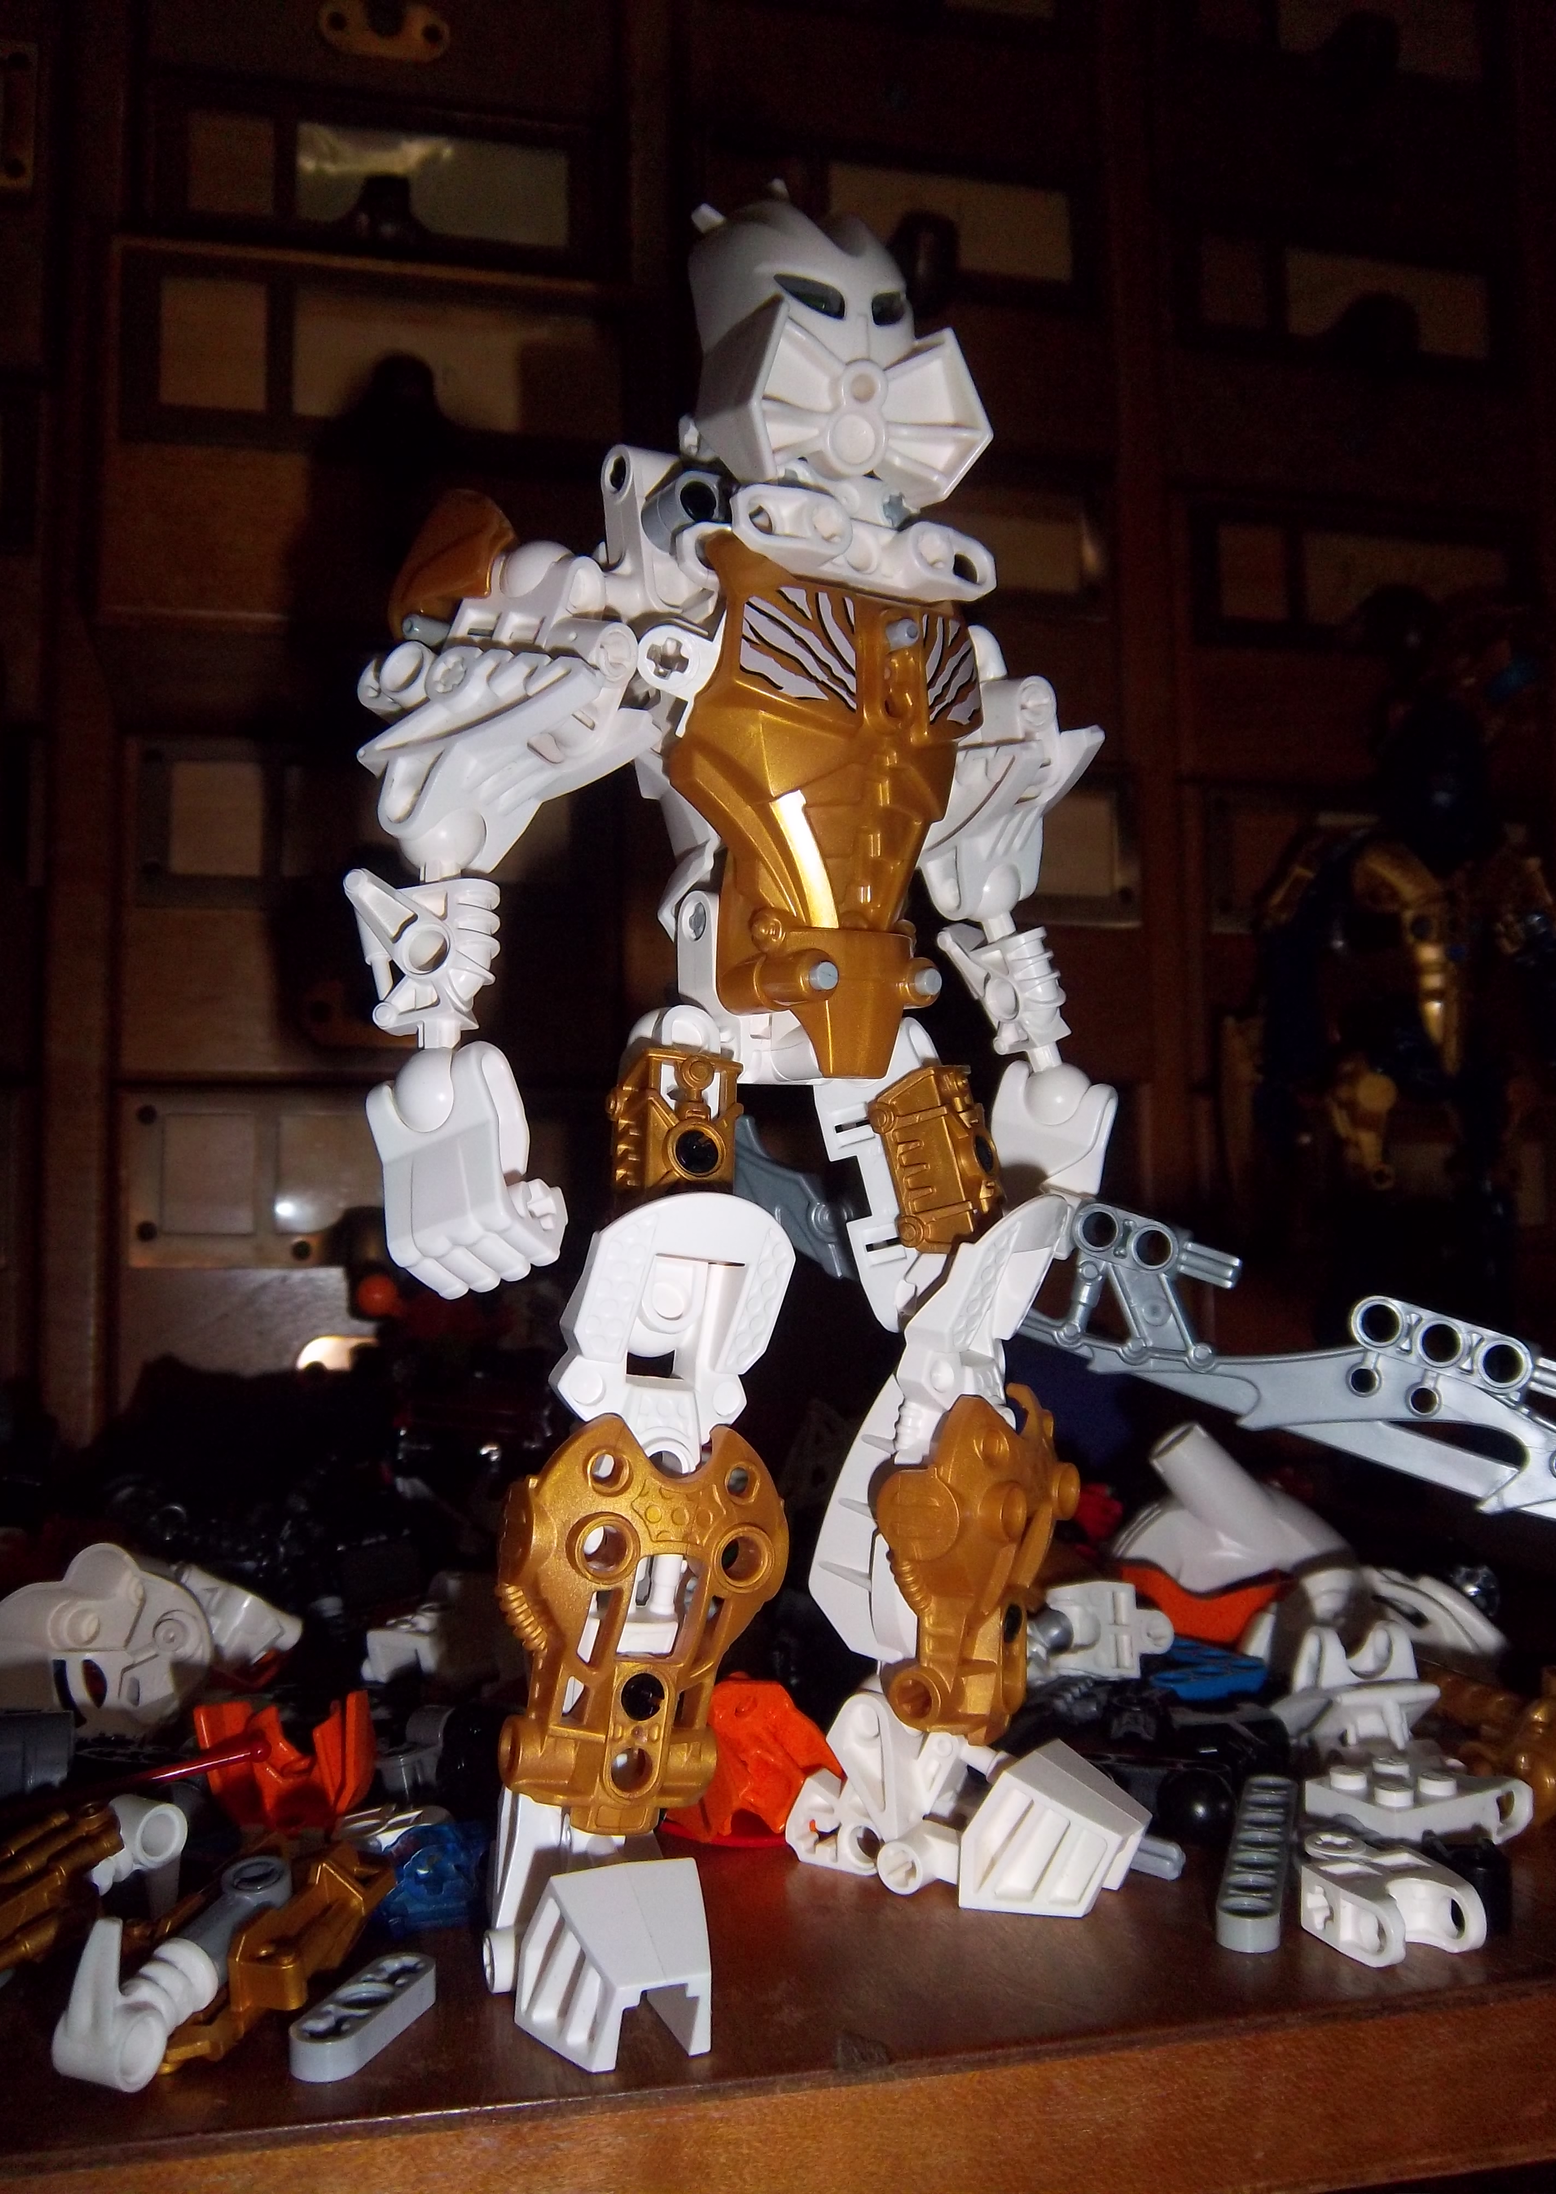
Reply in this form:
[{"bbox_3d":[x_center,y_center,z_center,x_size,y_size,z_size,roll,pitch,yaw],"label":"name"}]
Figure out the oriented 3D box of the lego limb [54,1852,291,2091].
[{"bbox_3d":[-0.063,0.088,0.186,0.012,0.015,0.030,-3,15,24],"label":"lego limb"}]

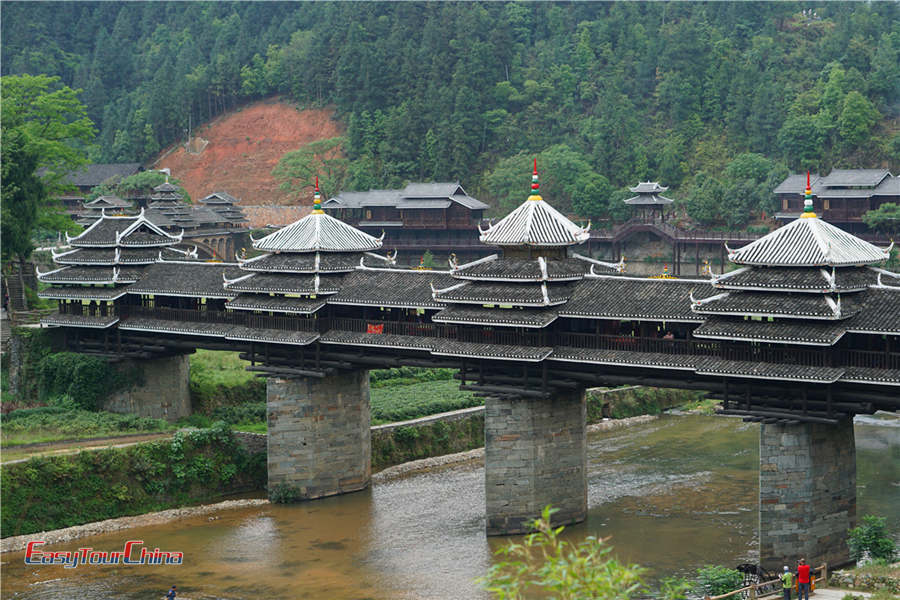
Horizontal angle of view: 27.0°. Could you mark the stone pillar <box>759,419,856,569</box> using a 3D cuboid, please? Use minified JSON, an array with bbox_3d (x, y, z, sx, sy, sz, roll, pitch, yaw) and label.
[{"bbox_3d":[17.062,8.920,89.300,3.088,7.387,8.350,3,5,42],"label":"stone pillar"}]

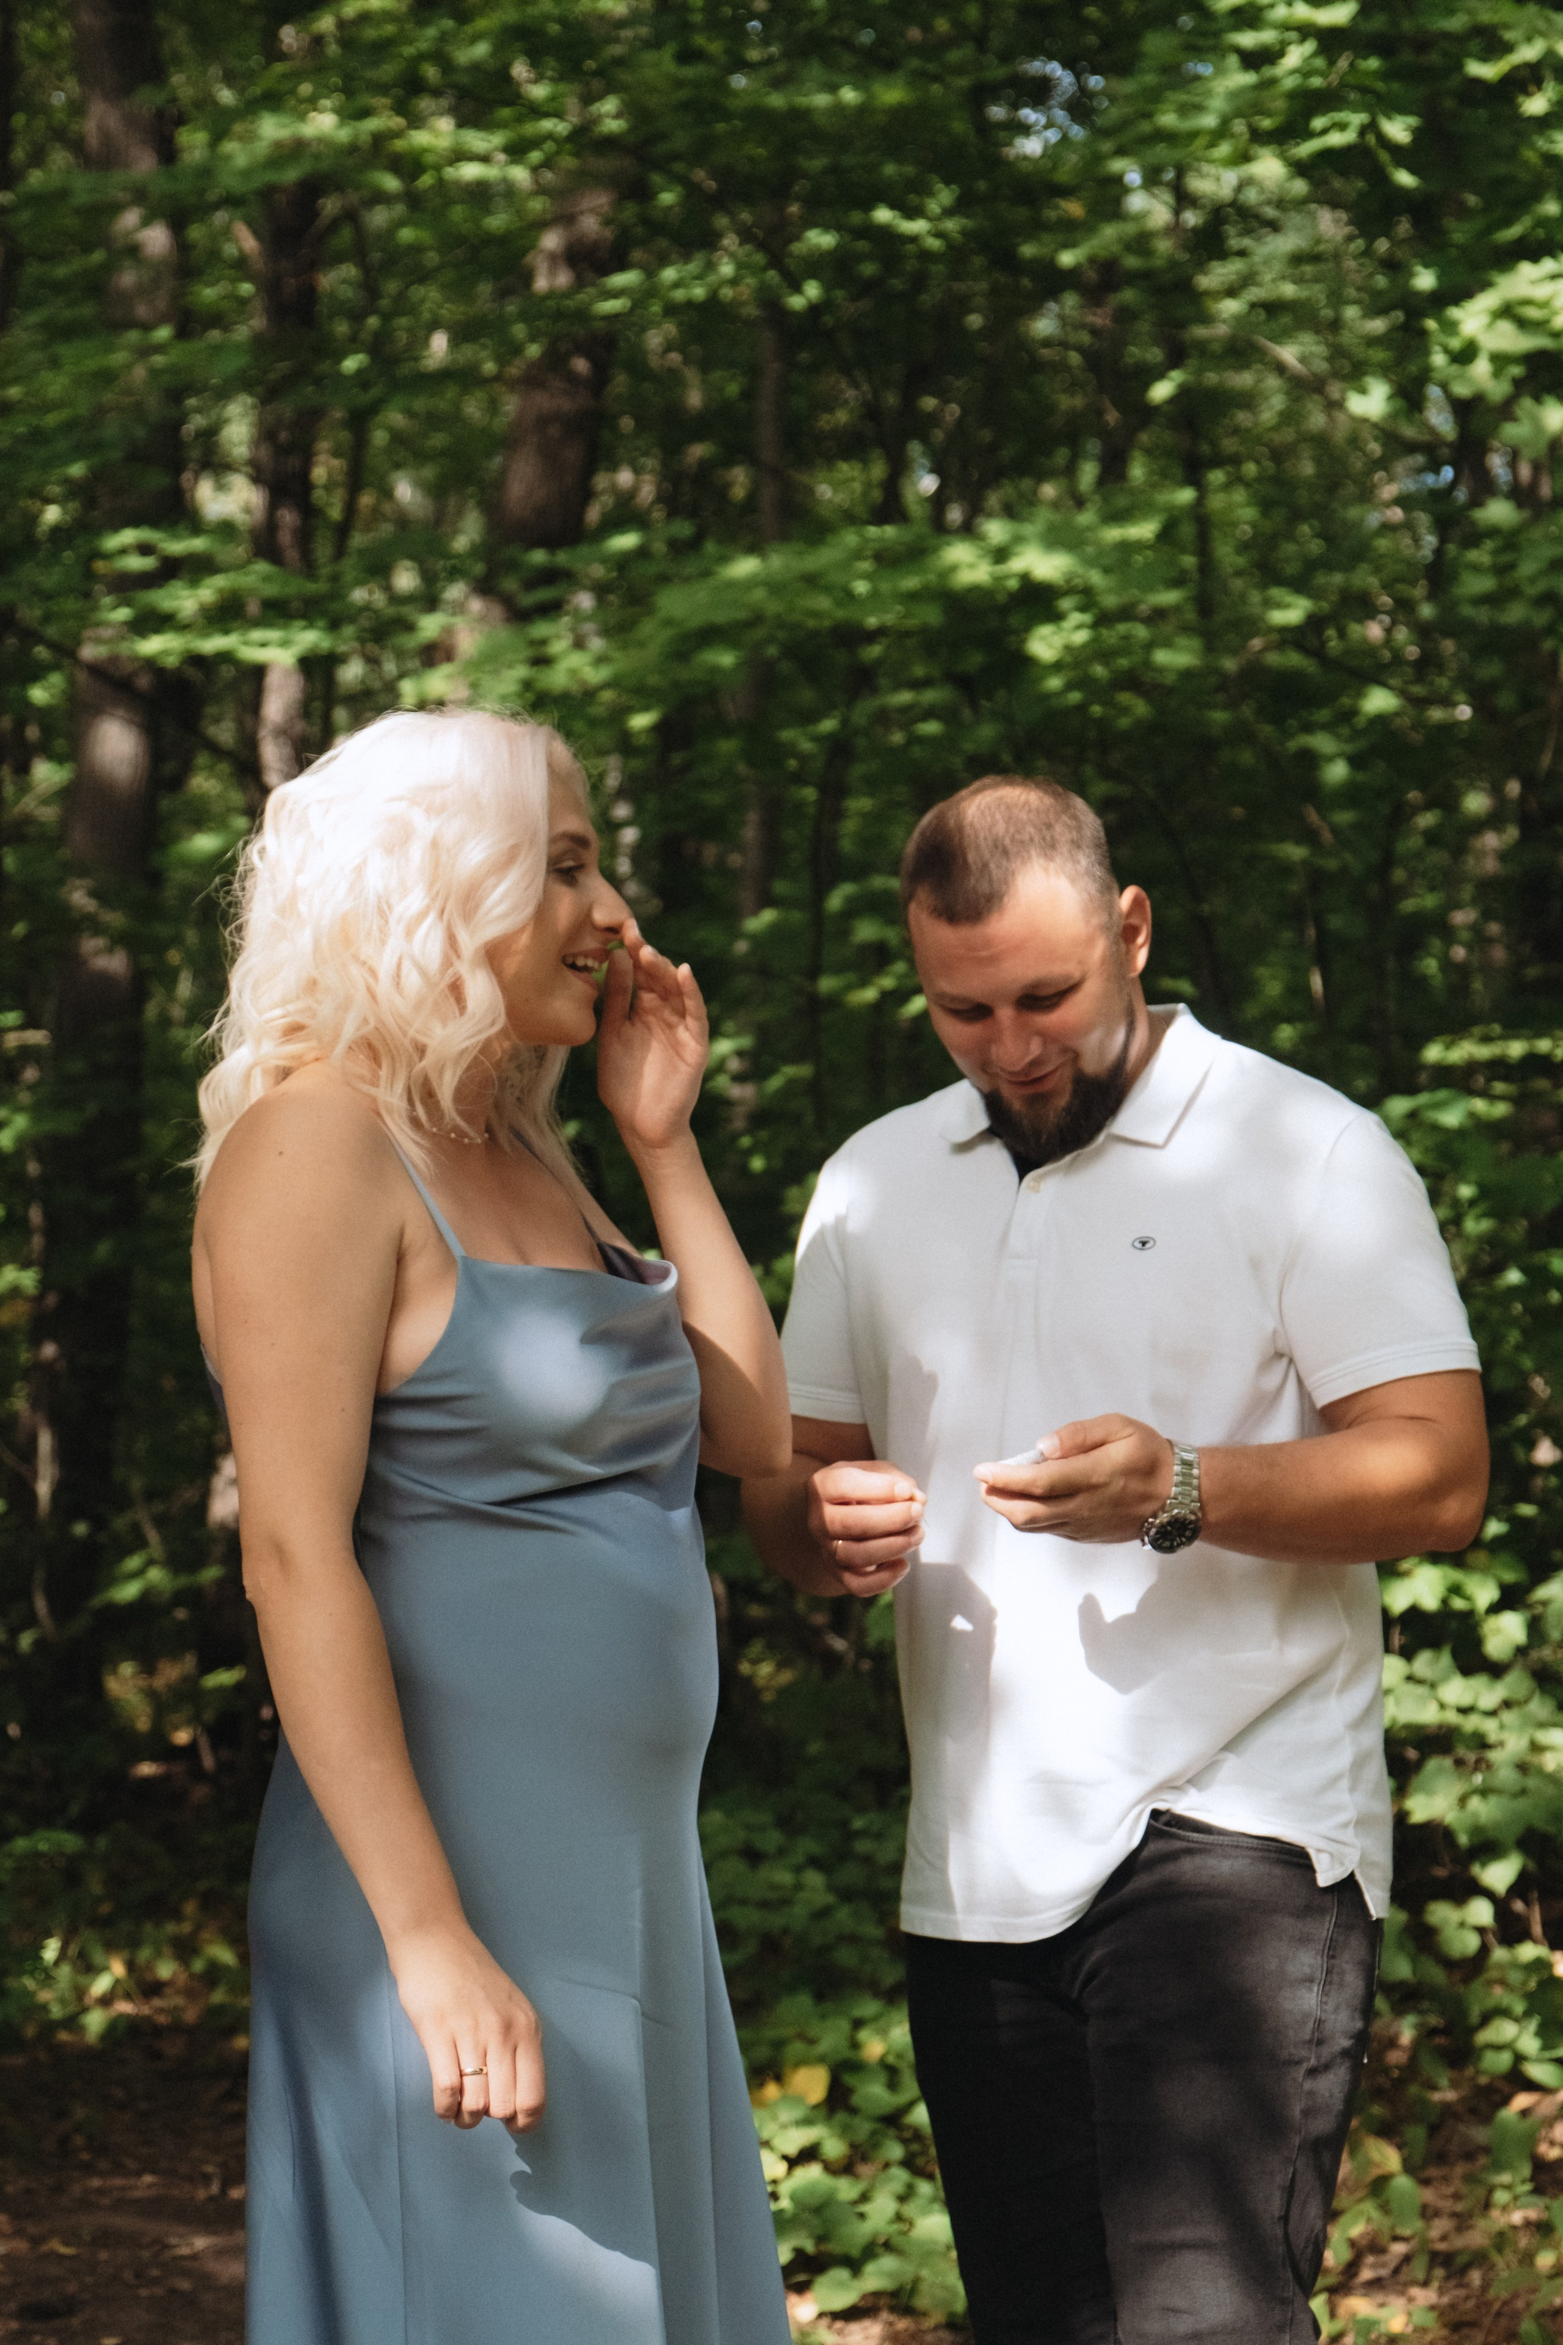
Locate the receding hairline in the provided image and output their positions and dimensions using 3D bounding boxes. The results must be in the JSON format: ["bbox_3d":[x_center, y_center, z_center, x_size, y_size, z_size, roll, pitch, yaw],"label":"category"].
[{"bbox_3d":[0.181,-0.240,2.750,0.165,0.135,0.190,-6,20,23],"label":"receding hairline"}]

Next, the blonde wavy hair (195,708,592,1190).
[{"bbox_3d":[-0.285,-0.165,2.590,0.275,0.345,0.250,0,0,12],"label":"blonde wavy hair"}]

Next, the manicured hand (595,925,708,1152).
[{"bbox_3d":[-0.097,-0.100,2.620,0.085,0.178,0.075,0,0,20],"label":"manicured hand"}]

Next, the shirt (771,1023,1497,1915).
[{"bbox_3d":[0.277,0.238,2.800,0.560,0.730,0.350,0,0,26],"label":"shirt"}]

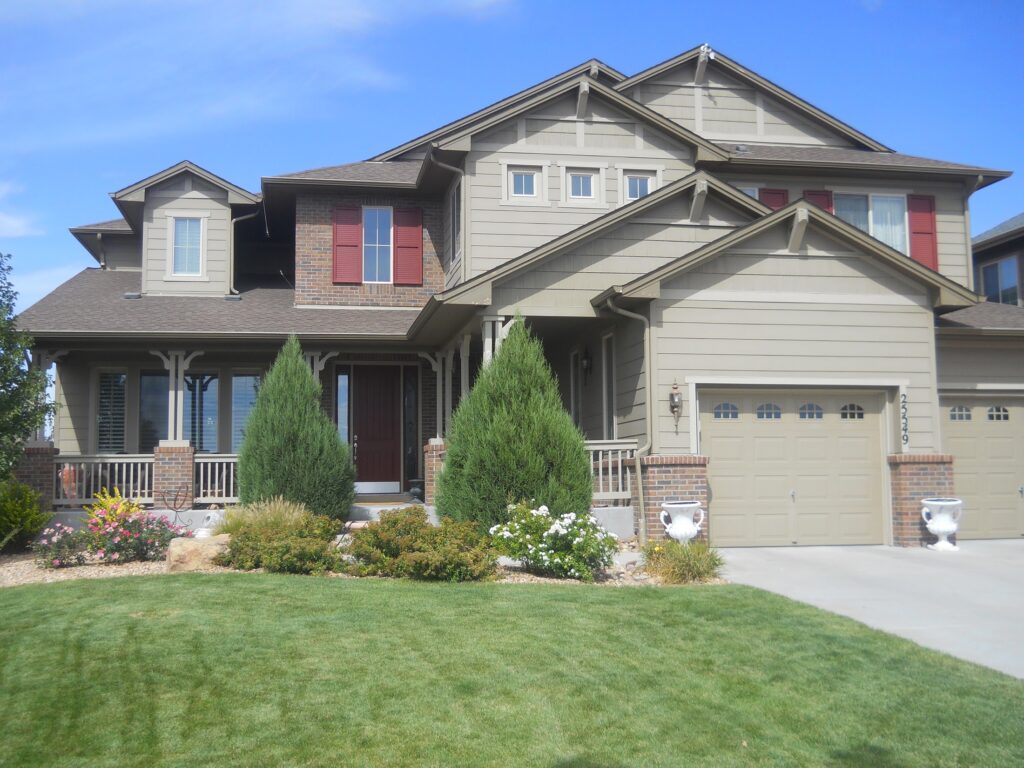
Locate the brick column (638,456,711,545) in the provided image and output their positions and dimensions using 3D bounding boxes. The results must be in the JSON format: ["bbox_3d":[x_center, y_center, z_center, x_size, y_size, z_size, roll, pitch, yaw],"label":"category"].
[{"bbox_3d":[2.151,1.608,14.757,0.930,1.280,0.520,0,-5,-11],"label":"brick column"}]

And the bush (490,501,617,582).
[{"bbox_3d":[0.467,1.715,12.340,1.400,0.820,1.250,0,-5,-11],"label":"bush"}]

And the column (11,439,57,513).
[{"bbox_3d":[-7.968,1.549,18.259,0.660,1.150,0.640,0,-5,-11],"label":"column"}]

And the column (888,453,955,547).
[{"bbox_3d":[5.726,1.632,15.390,0.880,1.280,0.450,0,-5,-11],"label":"column"}]

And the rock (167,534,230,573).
[{"bbox_3d":[-4.180,2.243,14.643,0.880,0.500,0.600,0,-5,-11],"label":"rock"}]

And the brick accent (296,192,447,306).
[{"bbox_3d":[-2.755,-2.607,21.220,2.860,2.250,0.250,0,-5,-11],"label":"brick accent"}]

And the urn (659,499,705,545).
[{"bbox_3d":[2.203,1.859,14.131,0.570,0.660,0.540,0,-5,-11],"label":"urn"}]

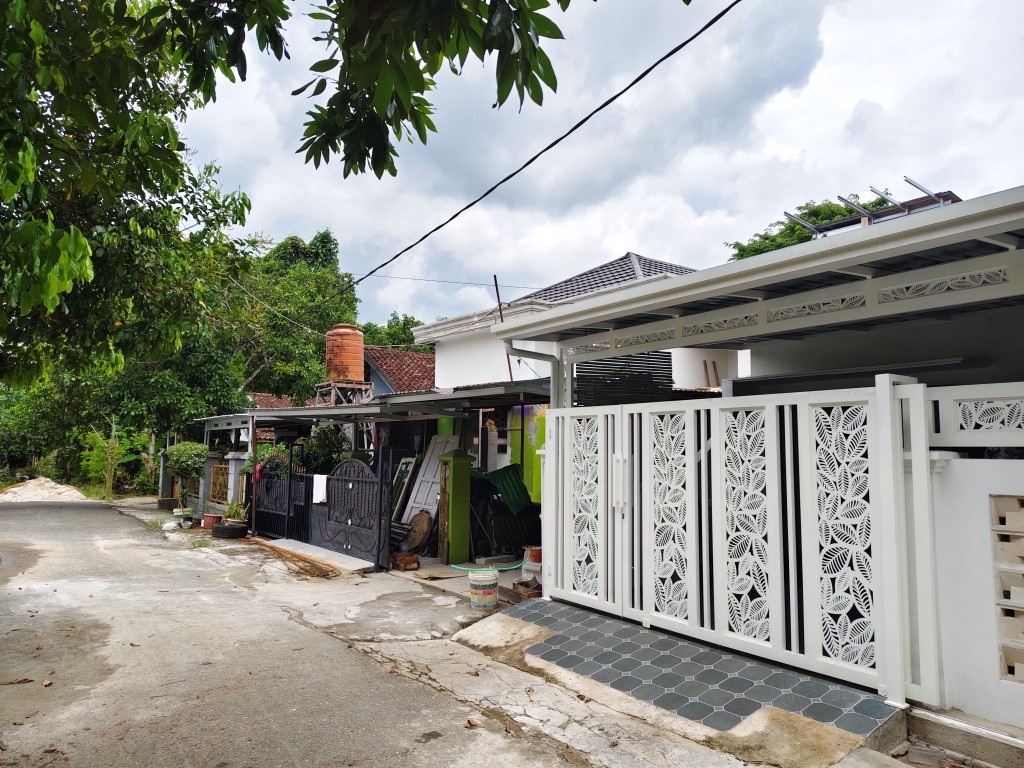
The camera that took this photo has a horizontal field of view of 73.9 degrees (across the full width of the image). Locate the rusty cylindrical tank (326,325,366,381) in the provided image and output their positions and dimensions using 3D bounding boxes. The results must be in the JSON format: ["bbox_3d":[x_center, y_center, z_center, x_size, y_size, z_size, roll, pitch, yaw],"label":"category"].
[{"bbox_3d":[-4.136,-0.795,16.800,0.940,1.380,0.940,1,-6,0],"label":"rusty cylindrical tank"}]

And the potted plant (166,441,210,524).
[{"bbox_3d":[-6.656,2.016,14.000,0.870,1.700,0.870,5,-7,-36],"label":"potted plant"}]

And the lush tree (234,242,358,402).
[{"bbox_3d":[-9.015,-0.673,27.517,5.200,9.200,5.300,5,-7,-36],"label":"lush tree"}]

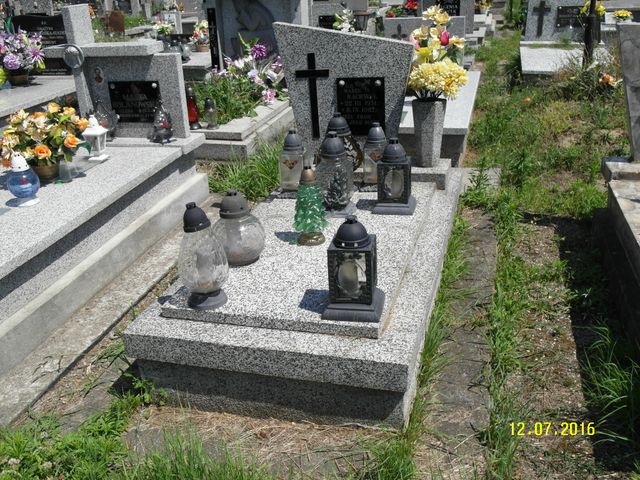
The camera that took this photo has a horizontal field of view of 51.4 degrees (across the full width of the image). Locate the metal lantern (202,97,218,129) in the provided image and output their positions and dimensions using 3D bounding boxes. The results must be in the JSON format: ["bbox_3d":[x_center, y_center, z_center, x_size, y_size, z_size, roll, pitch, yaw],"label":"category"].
[{"bbox_3d":[-0.787,-0.921,4.822,0.093,0.220,0.093,4,24,16],"label":"metal lantern"}]

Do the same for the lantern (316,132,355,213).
[{"bbox_3d":[0.069,-0.300,2.904,0.160,0.339,0.160,-3,23,1],"label":"lantern"}]

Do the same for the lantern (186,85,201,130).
[{"bbox_3d":[-0.925,-0.963,4.838,0.099,0.299,0.099,4,24,16],"label":"lantern"}]

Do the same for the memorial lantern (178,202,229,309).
[{"bbox_3d":[-0.414,0.044,2.303,0.172,0.367,0.172,3,26,17],"label":"memorial lantern"}]

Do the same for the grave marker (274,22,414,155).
[{"bbox_3d":[0.128,-0.719,3.310,0.676,0.705,0.088,4,24,16],"label":"grave marker"}]

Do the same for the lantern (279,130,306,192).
[{"bbox_3d":[-0.153,-0.390,3.208,0.120,0.287,0.120,3,26,17],"label":"lantern"}]

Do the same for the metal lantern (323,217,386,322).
[{"bbox_3d":[0.110,0.079,2.045,0.171,0.308,0.171,2,24,12],"label":"metal lantern"}]

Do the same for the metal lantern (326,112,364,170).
[{"bbox_3d":[0.089,-0.442,3.218,0.220,0.336,0.220,4,24,16],"label":"metal lantern"}]

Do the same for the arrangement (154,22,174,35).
[{"bbox_3d":[-2.299,-3.112,9.840,0.312,0.264,0.288,3,26,17],"label":"arrangement"}]

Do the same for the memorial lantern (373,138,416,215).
[{"bbox_3d":[0.327,-0.295,2.974,0.186,0.318,0.186,2,25,15],"label":"memorial lantern"}]

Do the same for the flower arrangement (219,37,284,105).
[{"bbox_3d":[-0.574,-1.451,5.664,0.552,0.504,0.456,3,26,17],"label":"flower arrangement"}]

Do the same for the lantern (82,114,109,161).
[{"bbox_3d":[-1.194,-0.553,3.547,0.107,0.223,0.107,4,24,16],"label":"lantern"}]

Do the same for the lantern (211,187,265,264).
[{"bbox_3d":[-0.308,-0.051,2.477,0.196,0.277,0.196,4,24,16],"label":"lantern"}]

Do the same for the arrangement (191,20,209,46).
[{"bbox_3d":[-1.476,-2.513,8.220,0.300,0.384,0.288,3,26,17],"label":"arrangement"}]

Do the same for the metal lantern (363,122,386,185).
[{"bbox_3d":[0.273,-0.425,3.226,0.110,0.277,0.110,4,24,16],"label":"metal lantern"}]

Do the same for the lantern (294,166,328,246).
[{"bbox_3d":[-0.045,-0.143,2.711,0.136,0.314,0.136,-4,25,2],"label":"lantern"}]

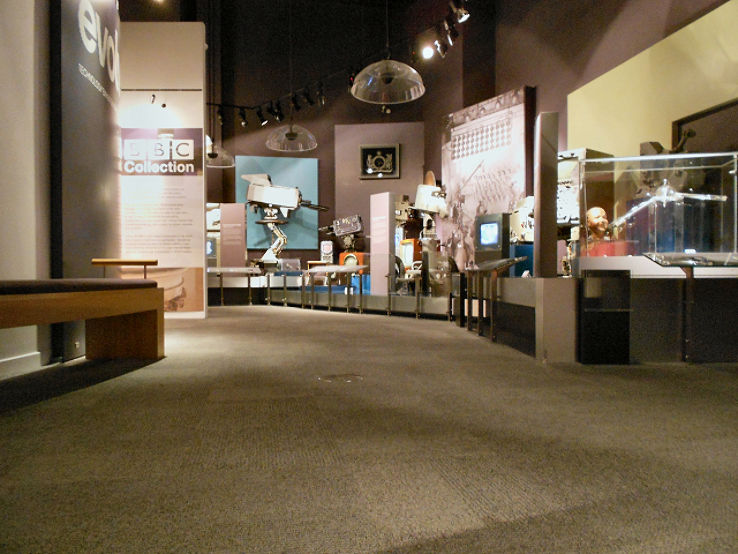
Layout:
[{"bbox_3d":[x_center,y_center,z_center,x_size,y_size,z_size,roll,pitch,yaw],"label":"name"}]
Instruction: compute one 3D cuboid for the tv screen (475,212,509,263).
[{"bbox_3d":[1.210,-0.370,5.390,0.140,0.470,0.370,0,0,-34],"label":"tv screen"}]

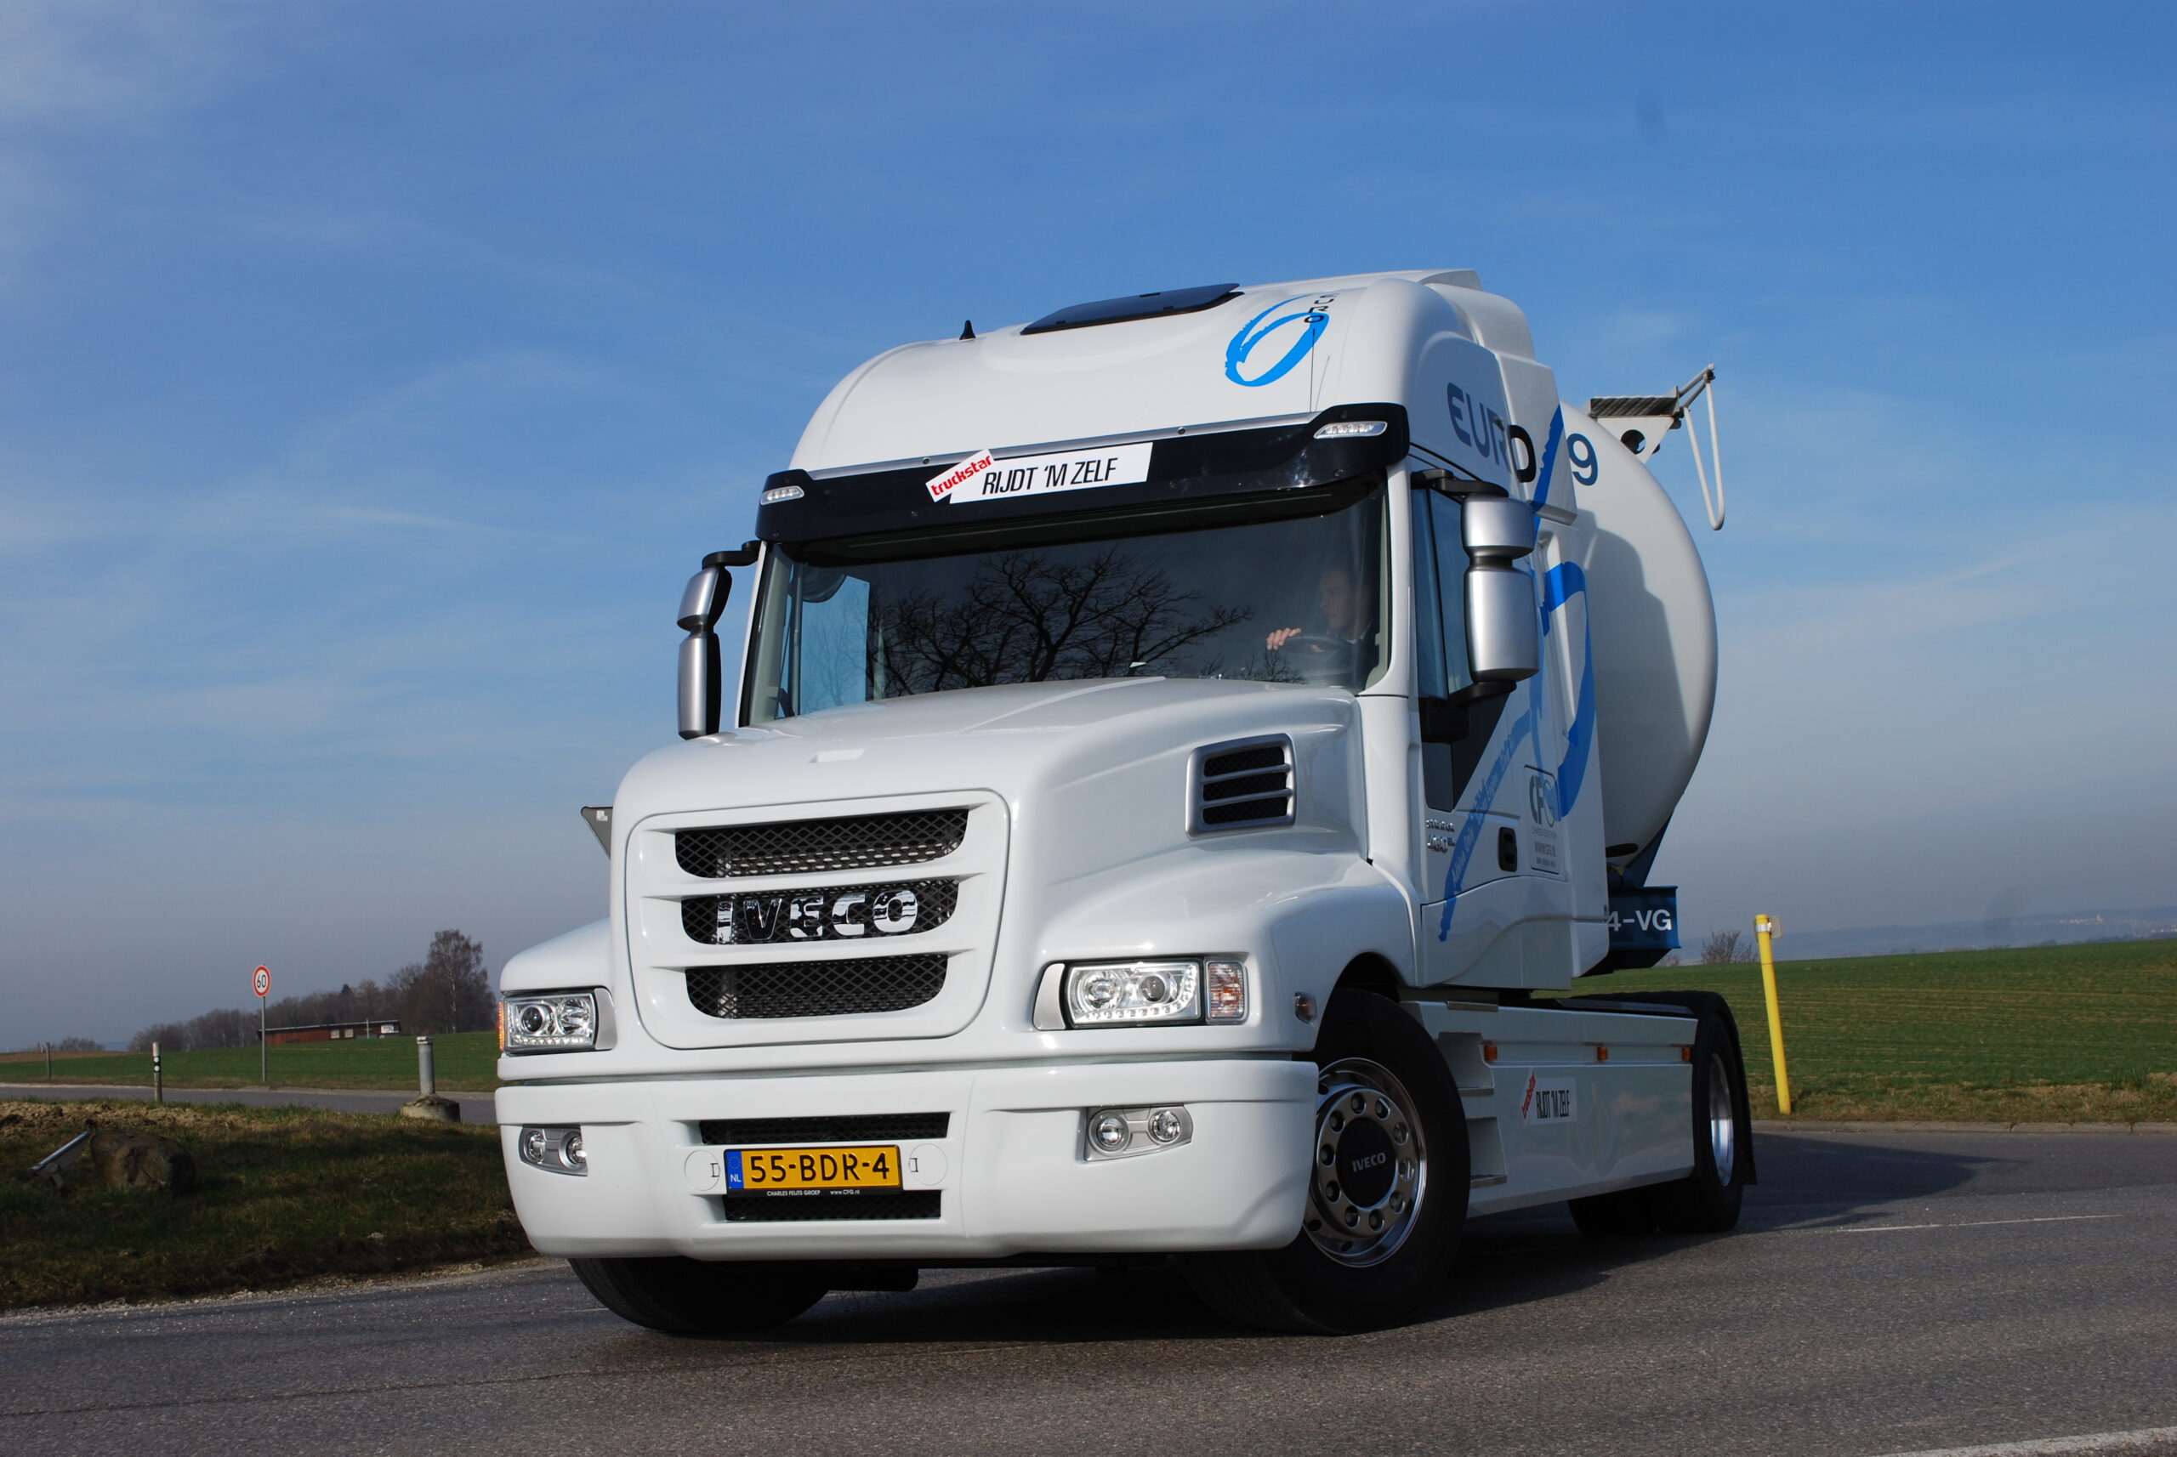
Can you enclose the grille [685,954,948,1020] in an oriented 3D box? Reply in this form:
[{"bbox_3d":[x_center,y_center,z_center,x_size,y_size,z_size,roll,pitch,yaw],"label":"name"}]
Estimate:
[{"bbox_3d":[-0.734,0.706,7.861,0.800,0.155,0.080,-5,-8,22],"label":"grille"}]

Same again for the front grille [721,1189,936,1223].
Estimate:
[{"bbox_3d":[-0.693,1.289,7.839,0.655,0.078,0.050,-5,-8,22],"label":"front grille"}]

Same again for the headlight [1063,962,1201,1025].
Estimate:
[{"bbox_3d":[0.123,0.690,7.562,0.345,0.172,0.150,-4,-8,18],"label":"headlight"}]

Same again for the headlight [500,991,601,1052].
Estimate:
[{"bbox_3d":[-1.539,0.842,8.275,0.440,0.172,0.160,-7,-9,32],"label":"headlight"}]

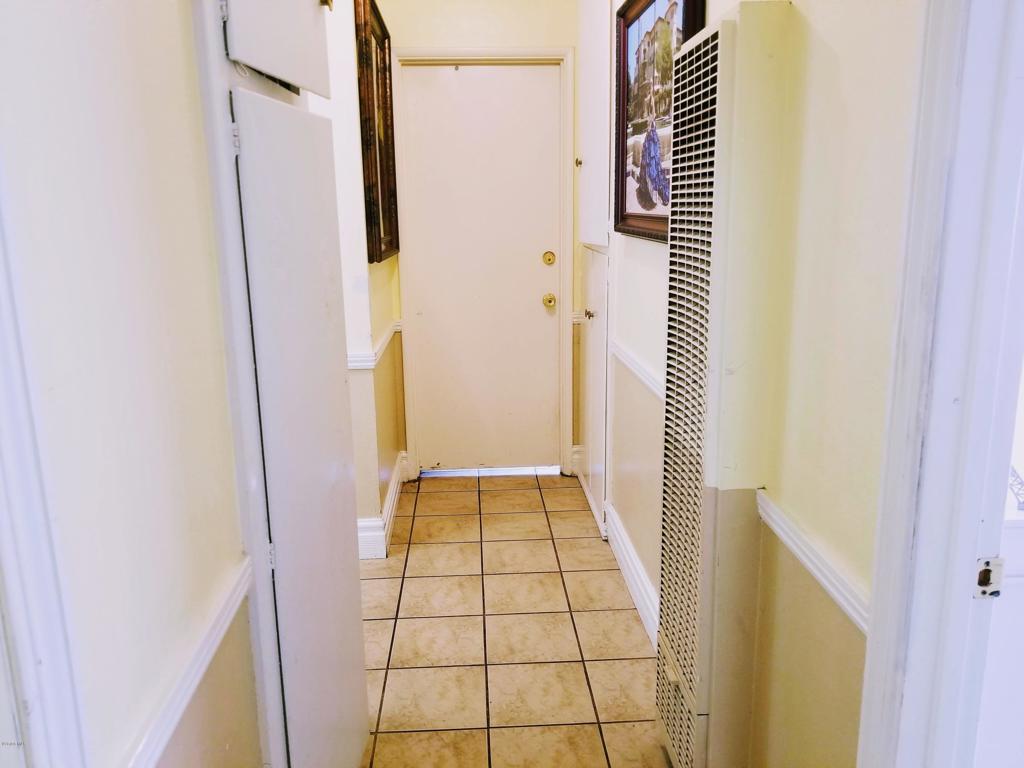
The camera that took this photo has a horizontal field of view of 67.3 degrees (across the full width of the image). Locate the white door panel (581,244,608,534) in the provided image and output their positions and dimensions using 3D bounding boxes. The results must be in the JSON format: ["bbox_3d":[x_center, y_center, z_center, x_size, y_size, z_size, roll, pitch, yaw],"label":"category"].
[{"bbox_3d":[0.370,-0.031,3.518,0.025,1.145,0.715,-1,13,-3],"label":"white door panel"}]

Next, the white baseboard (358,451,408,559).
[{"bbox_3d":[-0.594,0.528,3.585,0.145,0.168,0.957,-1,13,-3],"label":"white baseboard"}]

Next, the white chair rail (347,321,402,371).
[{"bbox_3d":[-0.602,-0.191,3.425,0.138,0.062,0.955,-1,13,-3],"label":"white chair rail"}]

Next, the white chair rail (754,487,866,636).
[{"bbox_3d":[0.491,0.275,1.287,0.024,0.064,0.420,-1,13,-3],"label":"white chair rail"}]

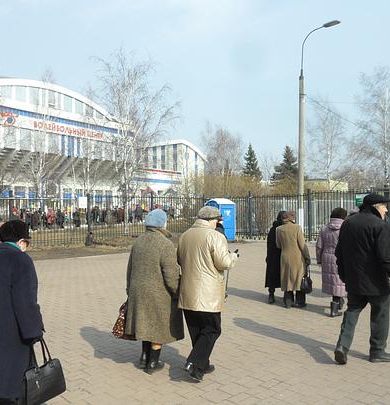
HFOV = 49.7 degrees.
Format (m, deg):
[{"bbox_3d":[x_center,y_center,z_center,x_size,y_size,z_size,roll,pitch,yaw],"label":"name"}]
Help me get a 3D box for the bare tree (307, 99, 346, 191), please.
[{"bbox_3d":[13.113,-4.338,42.000,3.900,12.500,3.900,0,0,0],"label":"bare tree"}]

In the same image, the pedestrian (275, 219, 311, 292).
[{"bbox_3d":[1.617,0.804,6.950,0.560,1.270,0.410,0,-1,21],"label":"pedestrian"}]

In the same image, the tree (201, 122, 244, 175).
[{"bbox_3d":[4.048,-4.858,62.000,6.200,13.800,6.000,0,0,0],"label":"tree"}]

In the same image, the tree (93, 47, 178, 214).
[{"bbox_3d":[-3.472,-3.650,25.000,5.100,10.900,4.800,0,0,0],"label":"tree"}]

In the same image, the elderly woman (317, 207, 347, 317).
[{"bbox_3d":[2.157,0.892,6.420,0.580,1.620,0.440,0,-1,29],"label":"elderly woman"}]

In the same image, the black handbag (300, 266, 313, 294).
[{"bbox_3d":[1.752,1.230,6.600,0.160,0.410,0.310,0,0,14],"label":"black handbag"}]

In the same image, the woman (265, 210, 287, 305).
[{"bbox_3d":[1.462,0.913,7.200,0.530,1.600,0.420,0,-1,21],"label":"woman"}]

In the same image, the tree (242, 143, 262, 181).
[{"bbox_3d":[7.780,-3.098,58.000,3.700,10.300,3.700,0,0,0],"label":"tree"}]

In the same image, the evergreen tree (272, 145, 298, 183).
[{"bbox_3d":[11.543,-2.300,52.000,4.300,9.300,4.300,0,-1,0],"label":"evergreen tree"}]

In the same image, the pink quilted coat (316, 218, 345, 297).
[{"bbox_3d":[2.149,0.802,6.420,0.580,1.200,0.420,0,-1,29],"label":"pink quilted coat"}]

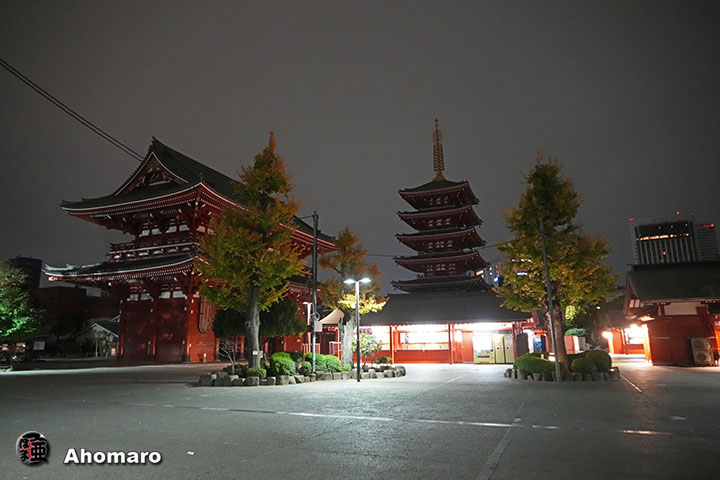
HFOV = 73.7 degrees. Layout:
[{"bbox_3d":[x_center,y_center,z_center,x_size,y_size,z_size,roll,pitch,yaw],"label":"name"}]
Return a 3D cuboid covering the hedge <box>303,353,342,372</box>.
[{"bbox_3d":[-1.690,5.566,21.665,1.801,0.952,1.300,0,-11,-4],"label":"hedge"}]

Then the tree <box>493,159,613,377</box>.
[{"bbox_3d":[7.975,0.790,19.855,4.565,9.364,4.800,-5,-12,22],"label":"tree"}]

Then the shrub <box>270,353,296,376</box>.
[{"bbox_3d":[-3.281,5.346,20.598,1.103,1.009,1.200,1,-11,-9],"label":"shrub"}]

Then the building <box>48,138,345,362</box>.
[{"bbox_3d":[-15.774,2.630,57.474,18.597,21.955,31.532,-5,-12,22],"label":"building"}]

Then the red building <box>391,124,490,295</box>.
[{"bbox_3d":[18.832,-3.108,110.034,18.803,52.372,18.803,-5,-12,22],"label":"red building"}]

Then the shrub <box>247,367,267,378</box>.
[{"bbox_3d":[-4.262,5.461,19.771,0.806,0.485,0.800,2,-12,-12],"label":"shrub"}]

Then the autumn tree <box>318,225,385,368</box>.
[{"bbox_3d":[-0.381,2.865,24.715,3.508,7.308,3.300,0,-11,-1],"label":"autumn tree"}]

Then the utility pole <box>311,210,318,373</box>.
[{"bbox_3d":[-2.043,2.286,21.575,0.300,7.459,0.300,0,-11,-5],"label":"utility pole"}]

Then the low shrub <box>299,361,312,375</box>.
[{"bbox_3d":[-2.393,5.619,21.075,0.611,0.637,0.600,1,-11,-6],"label":"low shrub"}]

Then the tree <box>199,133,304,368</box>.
[{"bbox_3d":[-4.961,0.356,22.215,4.778,11.471,4.700,2,-12,-12],"label":"tree"}]

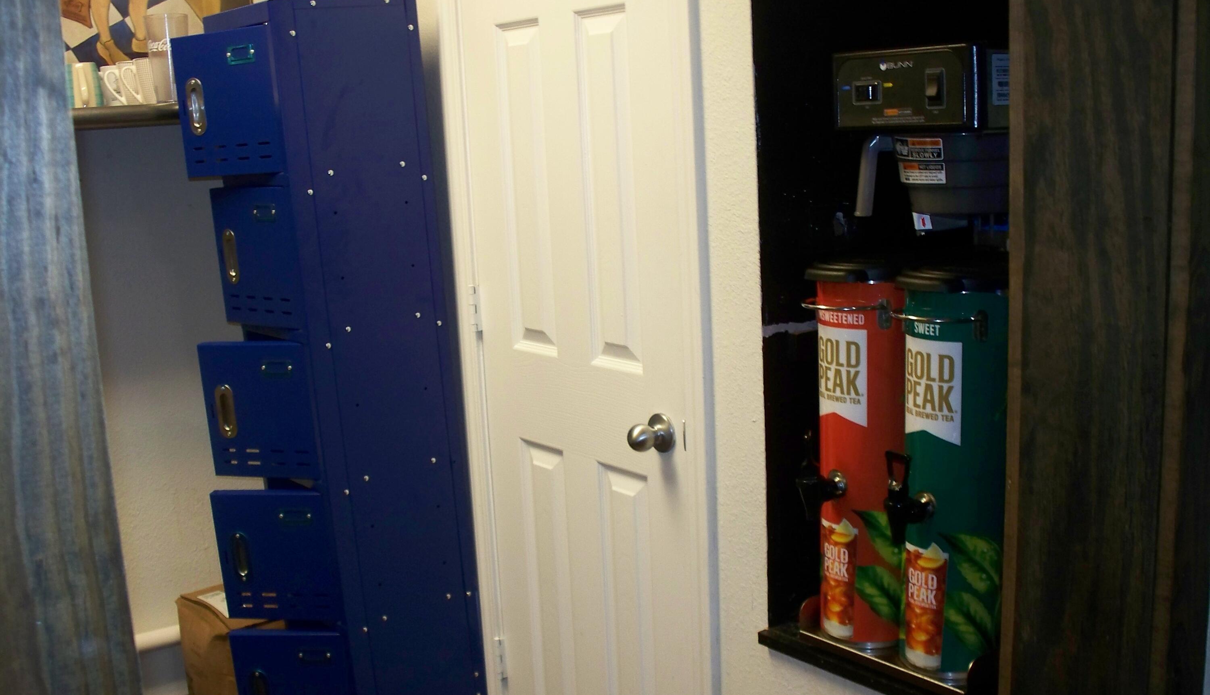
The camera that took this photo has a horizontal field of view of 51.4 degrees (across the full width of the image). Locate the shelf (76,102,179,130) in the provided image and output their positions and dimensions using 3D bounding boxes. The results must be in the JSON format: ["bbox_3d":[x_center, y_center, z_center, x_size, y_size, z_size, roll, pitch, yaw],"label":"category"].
[{"bbox_3d":[-1.033,-0.493,2.700,0.850,0.043,0.305,-11,13,-37],"label":"shelf"}]

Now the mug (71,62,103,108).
[{"bbox_3d":[-1.066,-0.538,2.575,0.077,0.094,0.109,-7,11,-21],"label":"mug"}]

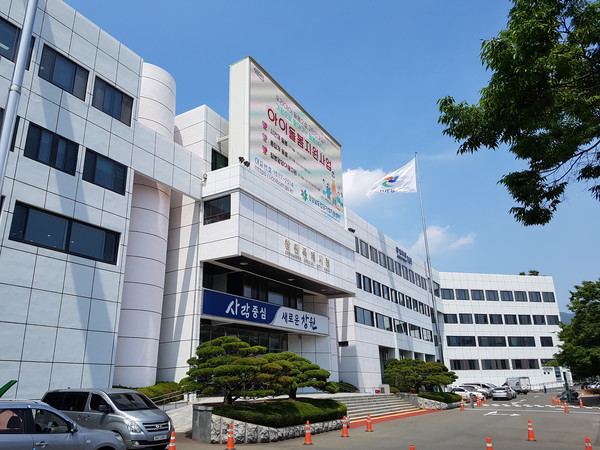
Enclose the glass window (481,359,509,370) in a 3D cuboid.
[{"bbox_3d":[33.080,23.616,76.095,5.468,1.638,0.200,4,-21,-15],"label":"glass window"}]

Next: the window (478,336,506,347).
[{"bbox_3d":[27.638,16.781,64.703,4.666,1.397,0.150,4,-20,-16],"label":"window"}]

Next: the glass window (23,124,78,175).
[{"bbox_3d":[-11.448,-3.434,20.851,0.200,1.673,2.412,-13,-23,29],"label":"glass window"}]

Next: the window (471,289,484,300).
[{"bbox_3d":[32.093,12.728,81.317,2.559,1.751,0.200,4,-21,-15],"label":"window"}]

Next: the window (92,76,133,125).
[{"bbox_3d":[-9.824,-6.450,23.756,0.200,1.796,2.385,-13,-23,28],"label":"window"}]

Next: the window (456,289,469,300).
[{"bbox_3d":[29.051,12.523,80.520,2.537,1.807,0.200,4,-21,-15],"label":"window"}]

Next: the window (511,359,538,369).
[{"bbox_3d":[38.100,23.584,76.113,5.351,1.606,0.150,3,-20,-14],"label":"window"}]

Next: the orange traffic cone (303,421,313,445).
[{"bbox_3d":[0.272,6.806,14.790,0.350,0.700,0.350,-3,-20,3],"label":"orange traffic cone"}]

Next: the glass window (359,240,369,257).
[{"bbox_3d":[6.203,2.382,43.295,0.150,1.436,1.895,-12,-22,28],"label":"glass window"}]

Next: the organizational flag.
[{"bbox_3d":[8.628,-4.479,42.500,4.600,3.450,0.700,-7,-20,12],"label":"organizational flag"}]

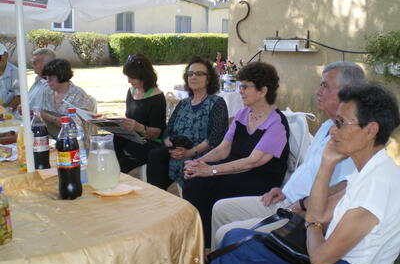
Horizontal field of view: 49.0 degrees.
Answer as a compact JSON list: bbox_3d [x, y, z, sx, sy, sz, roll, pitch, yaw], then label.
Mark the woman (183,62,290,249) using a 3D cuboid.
[{"bbox_3d":[0.210,0.203,2.576,0.740,1.200,0.500,-5,14,-21],"label":"woman"}]

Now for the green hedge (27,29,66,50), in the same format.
[{"bbox_3d":[-5.644,-3.014,15.918,1.300,1.340,1.100,-4,13,-18],"label":"green hedge"}]

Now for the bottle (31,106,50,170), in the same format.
[{"bbox_3d":[-0.782,0.056,2.134,0.090,0.325,0.090,-1,13,-6],"label":"bottle"}]

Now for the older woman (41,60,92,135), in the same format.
[{"bbox_3d":[-1.210,-0.050,3.801,0.500,1.160,0.700,11,17,42],"label":"older woman"}]

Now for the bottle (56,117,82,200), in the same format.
[{"bbox_3d":[-0.528,0.103,1.764,0.091,0.330,0.091,-1,13,-6],"label":"bottle"}]

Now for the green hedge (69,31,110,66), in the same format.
[{"bbox_3d":[-4.192,-3.053,16.231,1.400,1.220,1.100,-4,13,-18],"label":"green hedge"}]

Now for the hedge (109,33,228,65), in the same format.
[{"bbox_3d":[-1.068,-3.295,17.332,4.700,1.220,1.200,-4,13,-18],"label":"hedge"}]

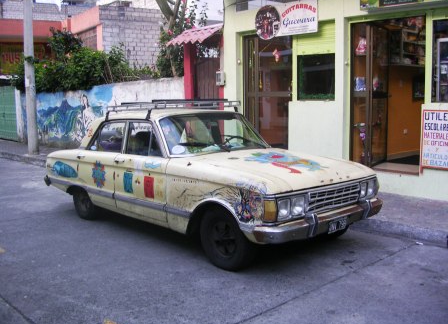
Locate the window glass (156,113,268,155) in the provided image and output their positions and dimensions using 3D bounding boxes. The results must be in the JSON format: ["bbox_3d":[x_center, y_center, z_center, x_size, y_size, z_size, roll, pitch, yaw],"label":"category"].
[{"bbox_3d":[-0.088,-0.335,5.768,1.480,0.420,0.440,-7,10,-42],"label":"window glass"}]

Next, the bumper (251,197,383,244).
[{"bbox_3d":[0.991,0.510,4.705,1.740,0.220,0.340,-7,10,-42],"label":"bumper"}]

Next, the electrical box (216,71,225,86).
[{"bbox_3d":[-0.060,-1.677,9.900,0.115,0.300,0.155,-7,10,-43],"label":"electrical box"}]

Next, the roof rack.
[{"bbox_3d":[-0.653,-0.669,6.340,1.300,0.250,1.280,-7,10,-42],"label":"roof rack"}]

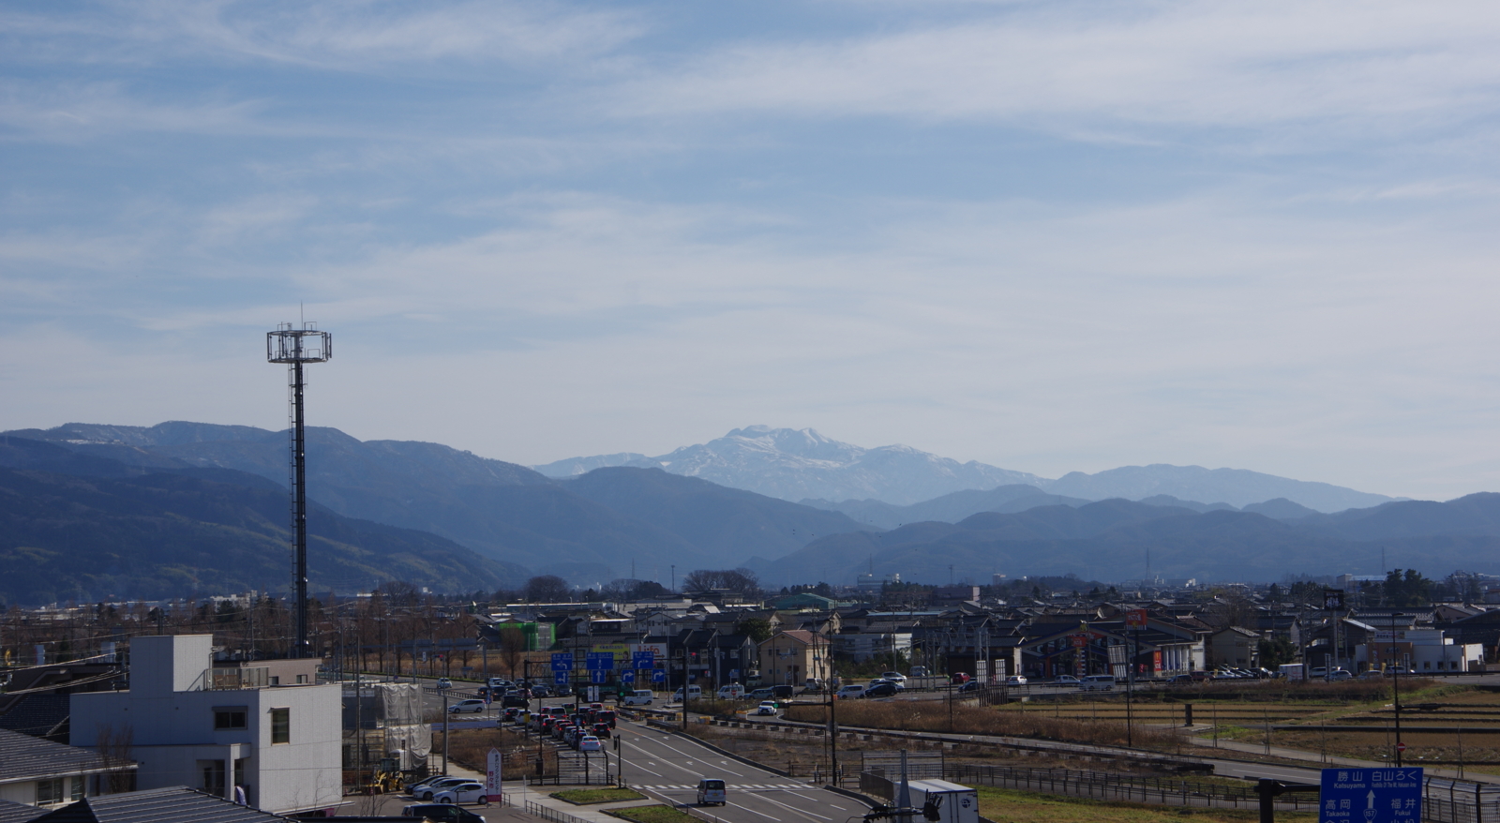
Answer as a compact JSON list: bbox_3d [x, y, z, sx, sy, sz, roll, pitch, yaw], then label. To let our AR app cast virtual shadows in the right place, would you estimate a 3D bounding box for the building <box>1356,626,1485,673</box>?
[{"bbox_3d":[100.100,35.800,448.300,16.000,6.400,14.000,-3,-4,25],"label":"building"}]

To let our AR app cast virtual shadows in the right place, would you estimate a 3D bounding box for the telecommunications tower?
[{"bbox_3d":[-39.802,11.396,265.000,5.700,38.700,5.700,-1,-4,0],"label":"telecommunications tower"}]

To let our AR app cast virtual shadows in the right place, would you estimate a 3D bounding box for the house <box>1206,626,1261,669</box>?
[{"bbox_3d":[76.900,37.700,476.000,6.800,7.000,8.500,-2,-4,20],"label":"house"}]

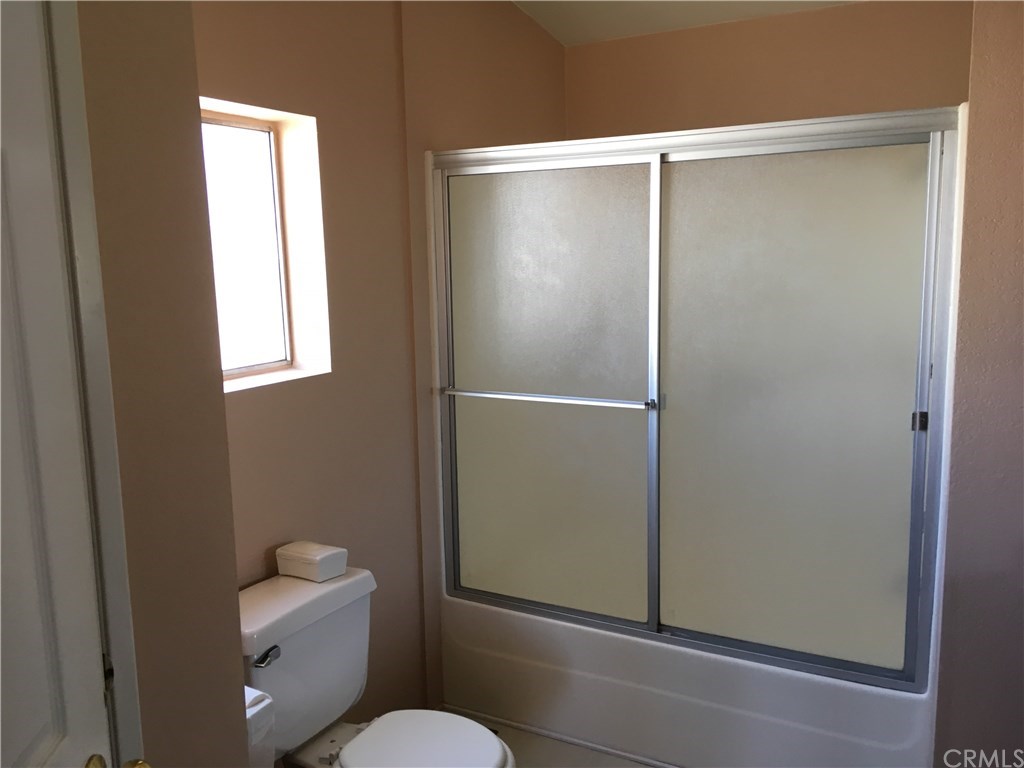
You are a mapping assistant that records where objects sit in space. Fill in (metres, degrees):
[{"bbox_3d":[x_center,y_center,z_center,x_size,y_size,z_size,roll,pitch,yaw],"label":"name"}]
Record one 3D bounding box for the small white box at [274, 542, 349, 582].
[{"bbox_3d":[-0.510,0.451,2.196,0.148,0.068,0.100,4,10,31],"label":"small white box"}]

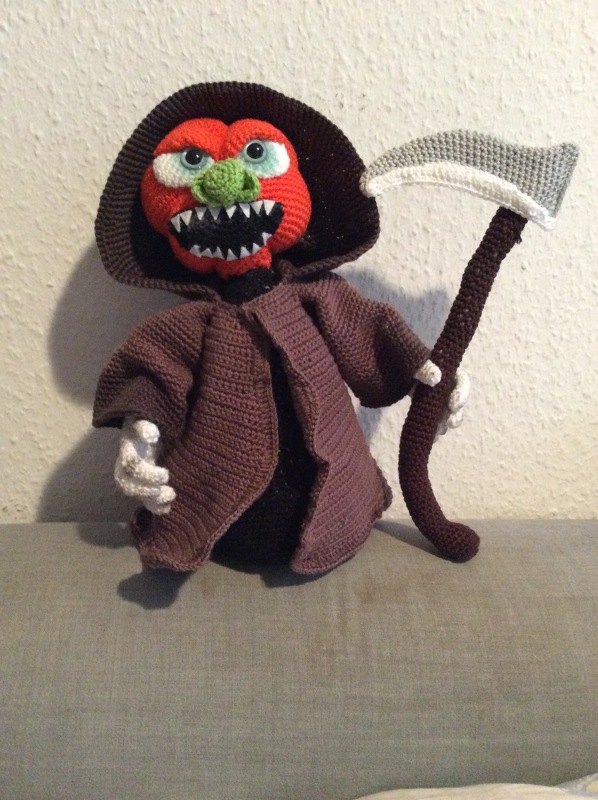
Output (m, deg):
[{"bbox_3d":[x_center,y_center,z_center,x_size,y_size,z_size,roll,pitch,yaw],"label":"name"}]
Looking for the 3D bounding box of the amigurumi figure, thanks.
[{"bbox_3d":[-0.031,-0.055,0.580,0.260,0.365,0.180,-2,5,0],"label":"amigurumi figure"}]

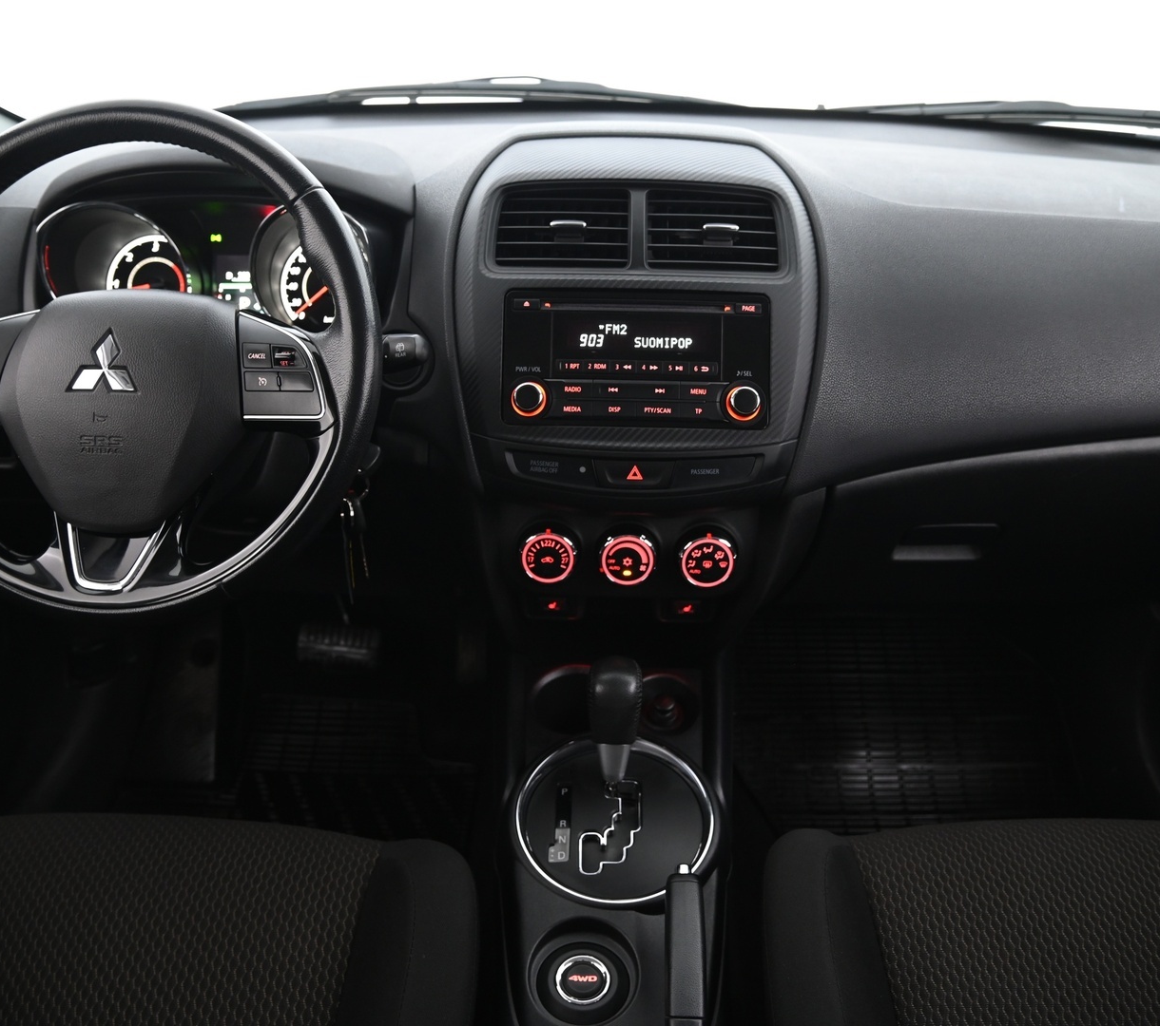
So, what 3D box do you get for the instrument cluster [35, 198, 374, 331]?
[{"bbox_3d":[-0.321,-0.212,0.930,0.295,0.130,0.100,1,-2,1],"label":"instrument cluster"}]

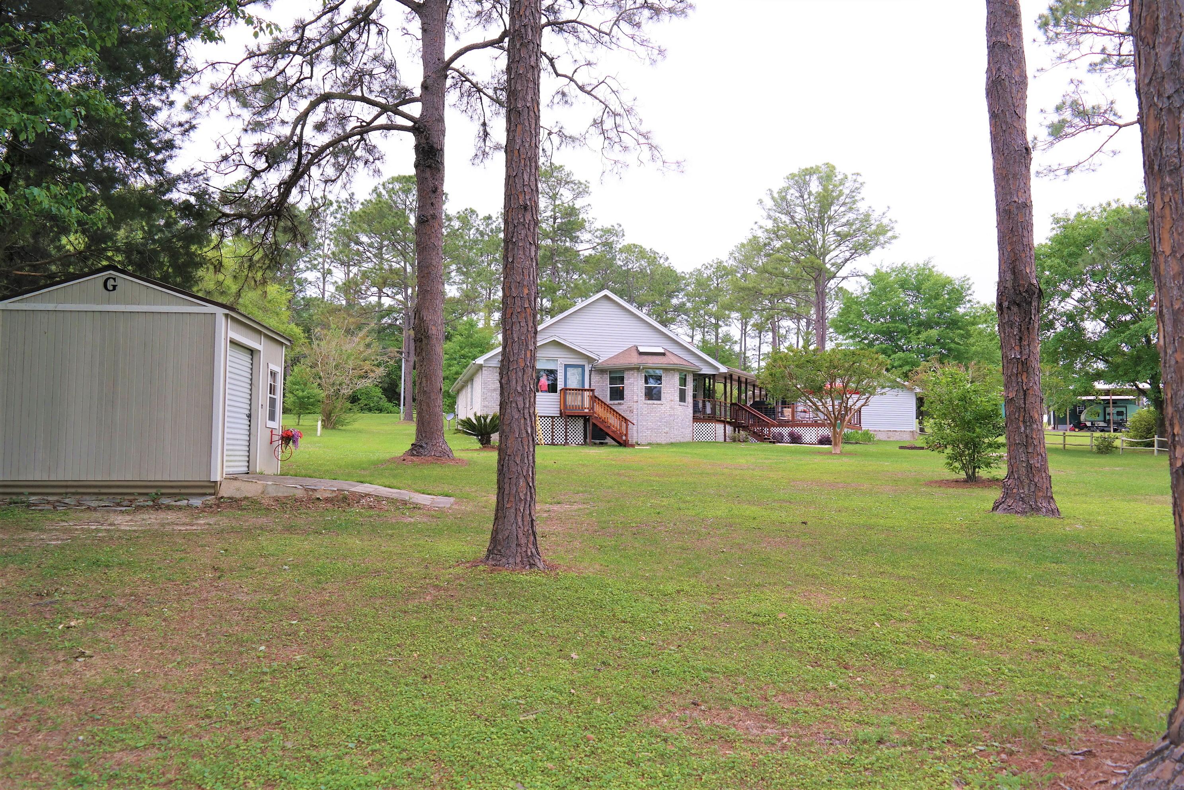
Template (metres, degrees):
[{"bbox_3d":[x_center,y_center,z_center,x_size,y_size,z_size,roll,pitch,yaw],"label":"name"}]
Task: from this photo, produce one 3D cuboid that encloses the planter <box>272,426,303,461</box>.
[{"bbox_3d":[-5.007,0.799,14.600,0.520,0.570,0.270,1,-4,-4],"label":"planter"}]

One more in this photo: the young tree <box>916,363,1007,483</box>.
[{"bbox_3d":[8.011,0.590,19.200,1.900,2.541,1.850,1,-4,0],"label":"young tree"}]

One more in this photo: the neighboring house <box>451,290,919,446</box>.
[{"bbox_3d":[5.072,-0.590,48.465,24.500,7.000,19.000,1,-4,-12],"label":"neighboring house"}]

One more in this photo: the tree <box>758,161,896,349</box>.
[{"bbox_3d":[16.046,-6.644,61.000,9.200,18.373,9.000,1,-4,0],"label":"tree"}]

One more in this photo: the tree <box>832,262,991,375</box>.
[{"bbox_3d":[21.892,-3.306,61.000,10.800,11.698,10.500,1,-4,0],"label":"tree"}]

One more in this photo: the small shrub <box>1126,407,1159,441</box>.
[{"bbox_3d":[27.297,1.559,44.000,1.850,1.926,1.800,1,-4,0],"label":"small shrub"}]

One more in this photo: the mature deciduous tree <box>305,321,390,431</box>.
[{"bbox_3d":[-13.882,-1.172,50.000,4.700,6.201,4.700,1,-4,0],"label":"mature deciduous tree"}]

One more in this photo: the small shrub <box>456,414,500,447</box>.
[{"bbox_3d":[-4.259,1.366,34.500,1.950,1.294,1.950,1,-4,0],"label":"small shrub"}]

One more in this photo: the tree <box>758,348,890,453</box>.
[{"bbox_3d":[7.829,0.203,30.000,4.400,3.596,4.300,1,-4,0],"label":"tree"}]

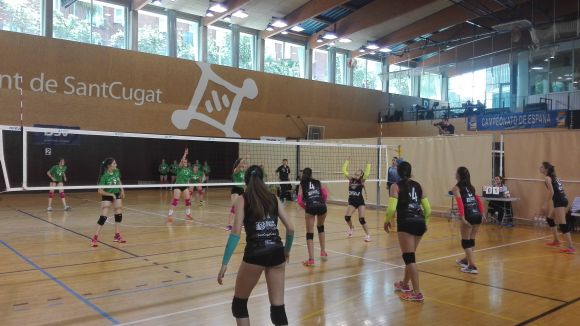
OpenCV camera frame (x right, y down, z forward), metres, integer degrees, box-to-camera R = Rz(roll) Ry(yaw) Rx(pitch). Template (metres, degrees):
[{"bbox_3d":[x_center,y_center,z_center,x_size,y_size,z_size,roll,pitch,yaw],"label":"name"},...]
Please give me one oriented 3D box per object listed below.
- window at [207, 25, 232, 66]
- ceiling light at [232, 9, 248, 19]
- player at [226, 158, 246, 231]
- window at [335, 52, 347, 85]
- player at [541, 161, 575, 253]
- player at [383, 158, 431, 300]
[{"bbox_3d":[-4.083,-6.802,24.388,1.590,2.180,0.150,1,0,-37],"label":"window"},{"bbox_3d":[-2.701,-8.141,22.656,0.650,0.380,0.650,1,0,-37],"label":"ceiling light"},{"bbox_3d":[-1.204,0.759,10.000,0.580,1.700,0.500,0,0,-36],"label":"player"},{"bbox_3d":[3.840,-7.048,31.219,1.234,2.288,0.150,0,0,-37],"label":"window"},{"bbox_3d":[5.499,0.883,8.512,0.680,1.700,0.500,1,0,40],"label":"player"},{"bbox_3d":[1.546,0.840,5.413,0.540,1.700,0.480,1,0,-12],"label":"player"}]

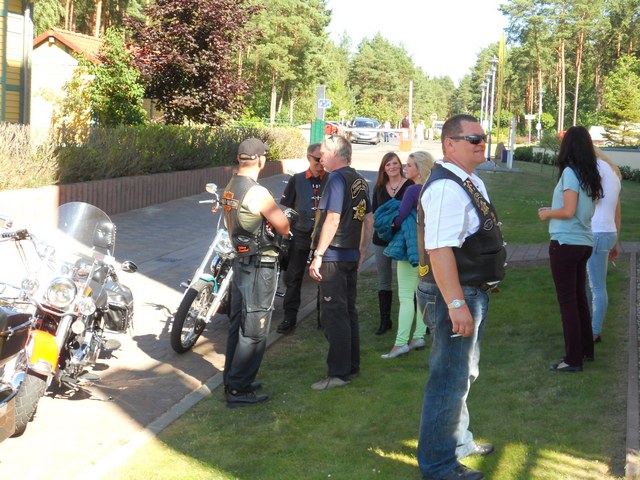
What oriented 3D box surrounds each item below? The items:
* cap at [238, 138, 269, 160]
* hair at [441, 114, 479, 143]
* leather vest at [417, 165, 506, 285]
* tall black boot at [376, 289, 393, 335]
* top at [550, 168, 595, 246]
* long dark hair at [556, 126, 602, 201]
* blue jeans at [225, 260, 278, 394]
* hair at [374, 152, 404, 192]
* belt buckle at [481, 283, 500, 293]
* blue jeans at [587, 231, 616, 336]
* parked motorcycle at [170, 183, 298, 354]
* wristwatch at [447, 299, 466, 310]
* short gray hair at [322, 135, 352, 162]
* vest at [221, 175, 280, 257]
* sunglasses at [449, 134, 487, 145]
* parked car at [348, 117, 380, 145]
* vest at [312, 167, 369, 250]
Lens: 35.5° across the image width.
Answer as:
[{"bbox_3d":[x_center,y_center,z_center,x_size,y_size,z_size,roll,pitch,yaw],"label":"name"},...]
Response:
[{"bbox_3d":[-0.443,-0.616,6.800,0.175,0.150,0.260,6,6,40],"label":"cap"},{"bbox_3d":[0.729,-0.570,5.200,0.165,0.165,0.200,-2,6,-44],"label":"hair"},{"bbox_3d":[0.737,-0.081,5.200,0.420,0.620,0.500,4,5,21],"label":"leather vest"},{"bbox_3d":[0.612,0.683,9.400,0.120,0.410,0.260,4,5,22],"label":"tall black boot"},{"bbox_3d":[1.762,-0.234,6.966,0.290,0.580,0.410,5,6,25],"label":"top"},{"bbox_3d":[1.804,-0.532,6.939,0.280,0.520,0.260,7,7,41],"label":"long dark hair"},{"bbox_3d":[-0.485,0.590,6.973,0.330,0.970,0.420,0,6,-26],"label":"blue jeans"},{"bbox_3d":[0.654,-0.626,9.400,0.270,0.400,0.220,2,5,3],"label":"hair"},{"bbox_3d":[0.874,0.244,5.120,0.035,0.052,0.085,4,5,21],"label":"belt buckle"},{"bbox_3d":[2.357,0.375,8.418,0.310,0.930,0.360,6,6,36],"label":"blue jeans"},{"bbox_3d":[-0.653,0.249,9.012,0.900,1.290,2.330,4,6,22],"label":"parked motorcycle"},{"bbox_3d":[0.678,0.320,4.950,0.085,0.045,0.065,-17,2,8],"label":"wristwatch"},{"bbox_3d":[0.123,-0.643,7.017,0.210,0.200,0.180,3,5,12],"label":"short gray hair"},{"bbox_3d":[-0.481,-0.169,6.904,0.340,0.590,0.480,-1,6,-30],"label":"vest"},{"bbox_3d":[0.766,-0.519,5.170,0.148,0.048,0.150,-2,6,-44],"label":"sunglasses"},{"bbox_3d":[2.871,-6.878,63.000,1.820,1.660,4.400,3,5,9],"label":"parked car"},{"bbox_3d":[0.152,-0.223,7.055,0.330,0.610,0.480,6,6,32],"label":"vest"}]

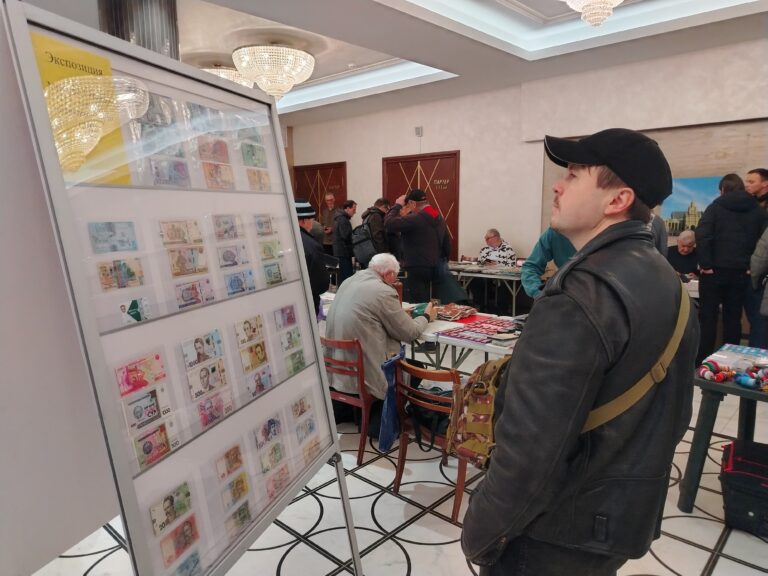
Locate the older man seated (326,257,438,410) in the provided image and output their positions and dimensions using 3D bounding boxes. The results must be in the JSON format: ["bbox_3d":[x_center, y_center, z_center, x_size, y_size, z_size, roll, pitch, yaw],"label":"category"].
[{"bbox_3d":[0.004,0.402,3.658,0.600,1.270,0.800,7,12,42],"label":"older man seated"}]

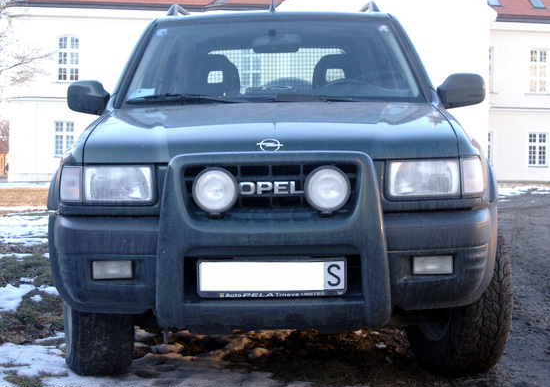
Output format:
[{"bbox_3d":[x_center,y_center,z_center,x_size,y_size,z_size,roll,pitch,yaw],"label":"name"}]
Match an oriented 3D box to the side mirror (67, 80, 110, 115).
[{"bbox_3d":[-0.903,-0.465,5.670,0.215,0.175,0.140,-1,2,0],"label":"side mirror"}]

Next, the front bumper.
[{"bbox_3d":[-0.010,0.175,4.300,1.720,0.650,0.540,-1,2,0],"label":"front bumper"}]

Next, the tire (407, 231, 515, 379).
[{"bbox_3d":[0.752,0.395,4.930,0.250,0.730,0.730,-1,2,-12],"label":"tire"}]

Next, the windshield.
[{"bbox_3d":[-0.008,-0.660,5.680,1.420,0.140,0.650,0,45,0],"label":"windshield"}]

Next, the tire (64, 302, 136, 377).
[{"bbox_3d":[-0.746,0.398,4.930,0.250,0.730,0.730,-1,2,-12],"label":"tire"}]

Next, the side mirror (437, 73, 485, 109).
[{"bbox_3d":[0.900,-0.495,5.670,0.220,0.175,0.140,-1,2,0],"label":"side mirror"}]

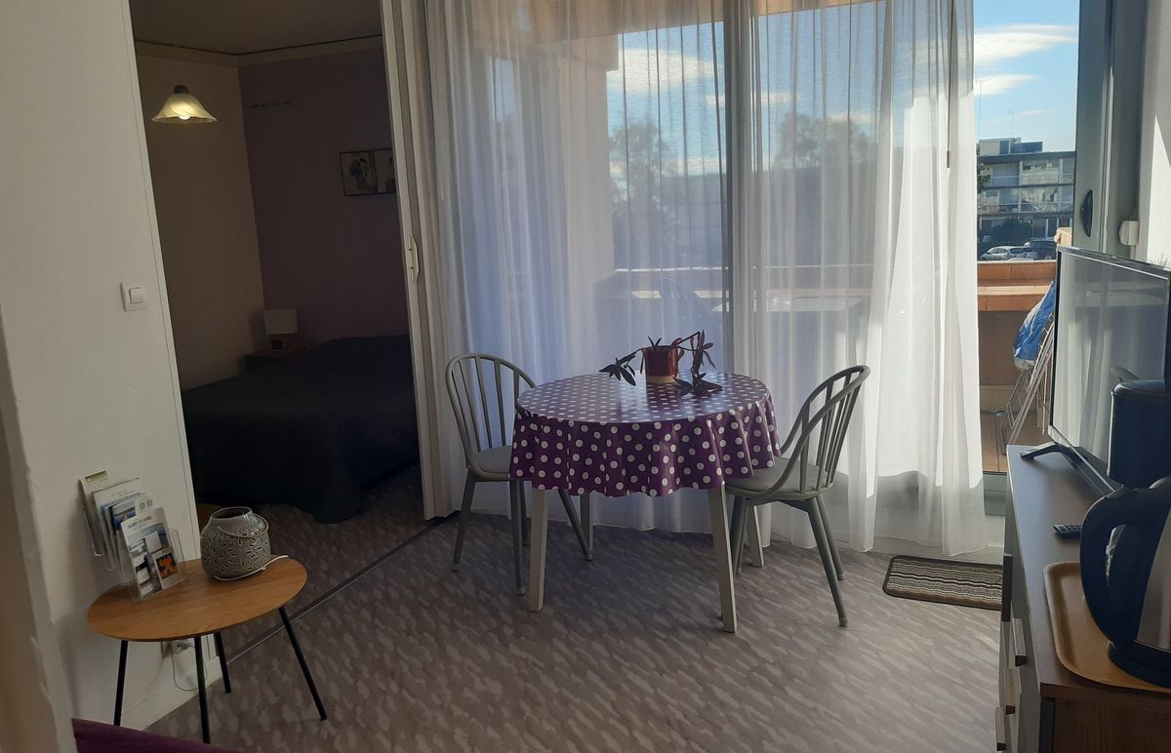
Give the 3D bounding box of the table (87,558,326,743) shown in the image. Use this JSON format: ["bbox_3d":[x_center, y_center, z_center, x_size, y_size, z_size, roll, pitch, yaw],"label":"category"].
[{"bbox_3d":[-1.022,0.797,2.408,0.550,0.445,0.550,1,12,22],"label":"table"}]

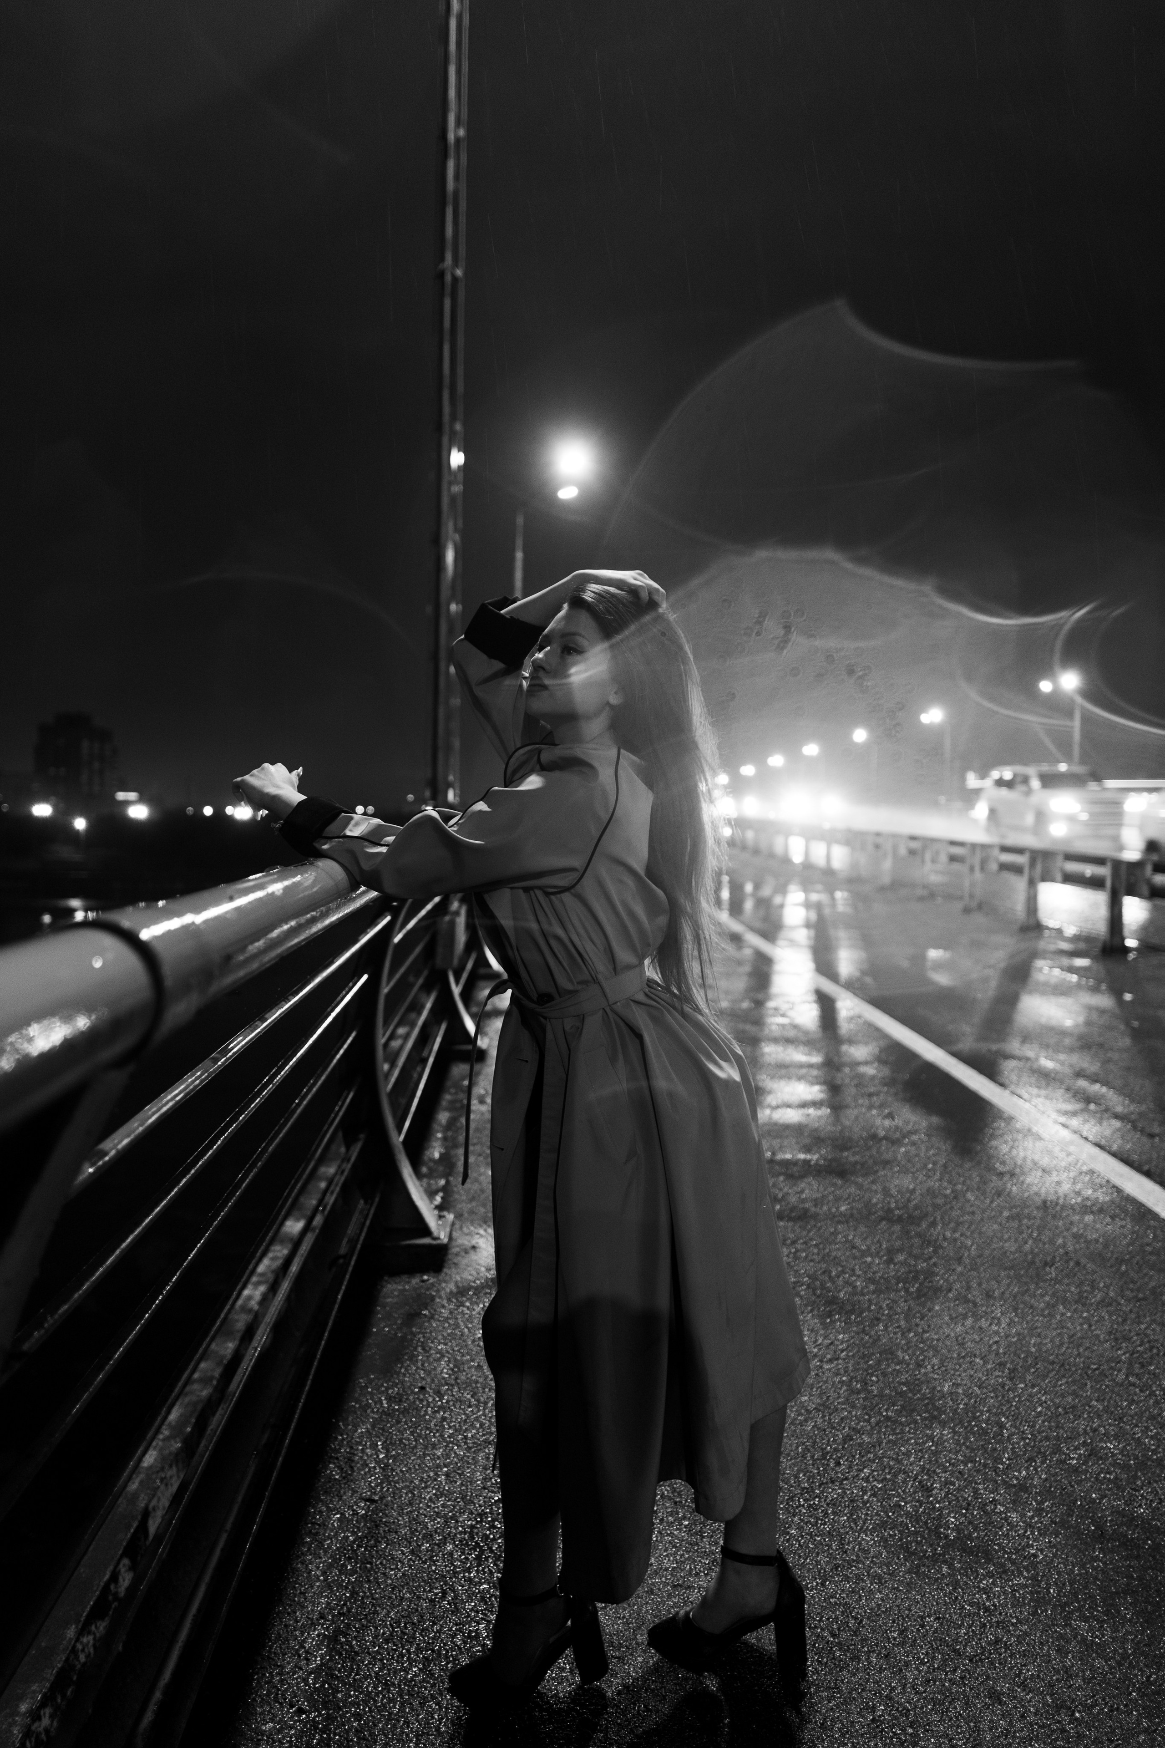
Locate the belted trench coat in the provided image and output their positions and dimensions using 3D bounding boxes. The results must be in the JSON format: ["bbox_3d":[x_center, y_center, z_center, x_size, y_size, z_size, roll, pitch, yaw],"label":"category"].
[{"bbox_3d":[-0.060,0.361,1.860,0.800,1.580,0.520,0,3,-16],"label":"belted trench coat"}]

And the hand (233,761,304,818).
[{"bbox_3d":[-0.516,-0.138,1.910,0.130,0.100,0.100,4,4,44],"label":"hand"}]

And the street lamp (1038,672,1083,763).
[{"bbox_3d":[28.770,-6.761,70.000,2.200,9.900,0.500,1,3,1],"label":"street lamp"}]

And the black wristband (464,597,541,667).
[{"bbox_3d":[-0.132,-0.399,1.930,0.120,0.075,0.100,32,18,0],"label":"black wristband"}]

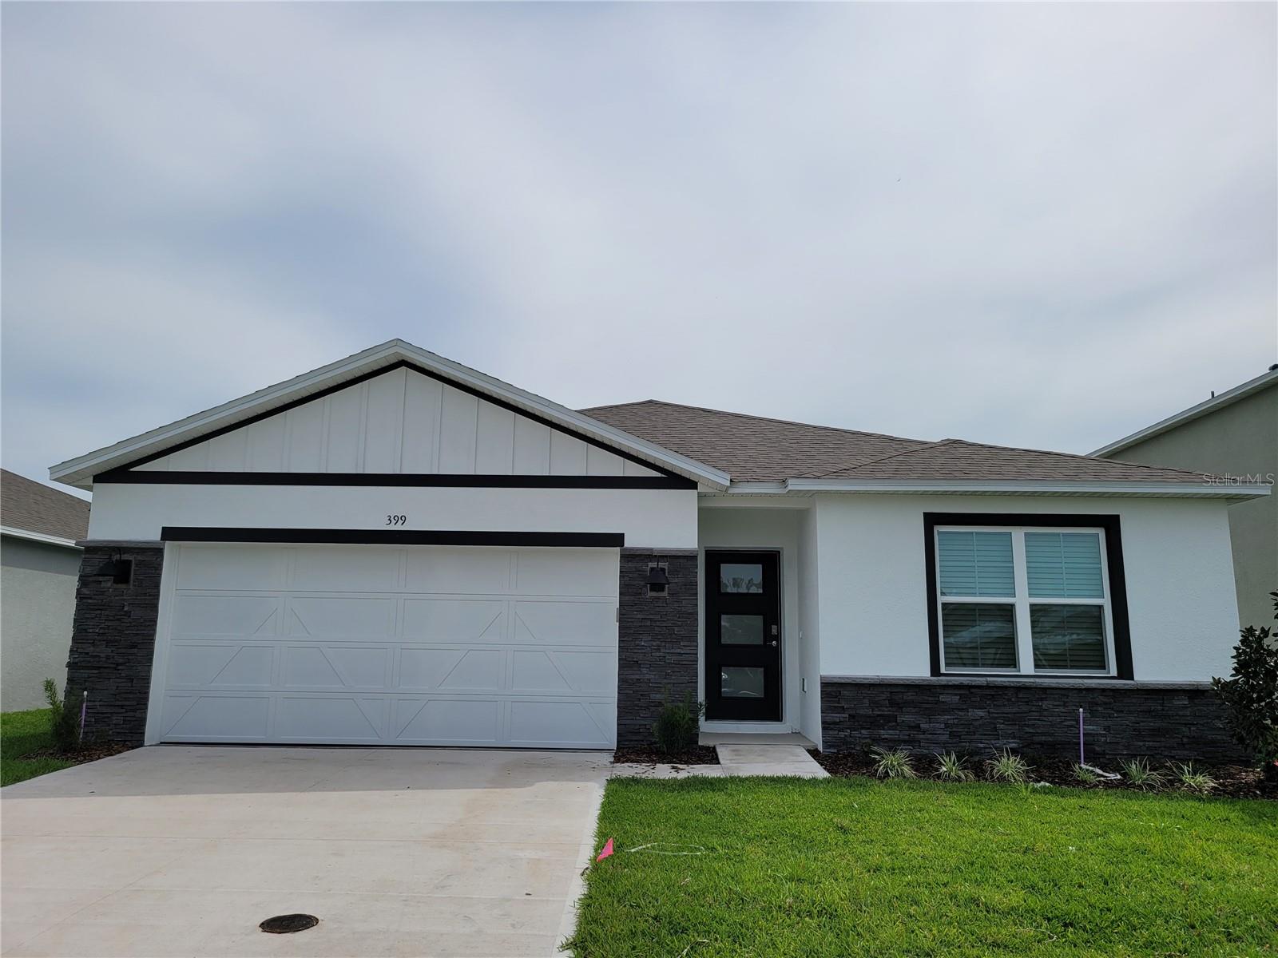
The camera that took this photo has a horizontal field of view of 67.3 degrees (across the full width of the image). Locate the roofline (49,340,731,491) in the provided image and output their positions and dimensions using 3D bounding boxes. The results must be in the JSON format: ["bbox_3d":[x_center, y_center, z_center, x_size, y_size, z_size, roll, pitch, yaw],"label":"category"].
[{"bbox_3d":[-2.650,-0.677,10.478,7.247,1.620,0.451,1,-10,1],"label":"roofline"}]

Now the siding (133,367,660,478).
[{"bbox_3d":[-2.626,-0.651,10.549,5.847,1.214,0.120,1,-10,1],"label":"siding"}]

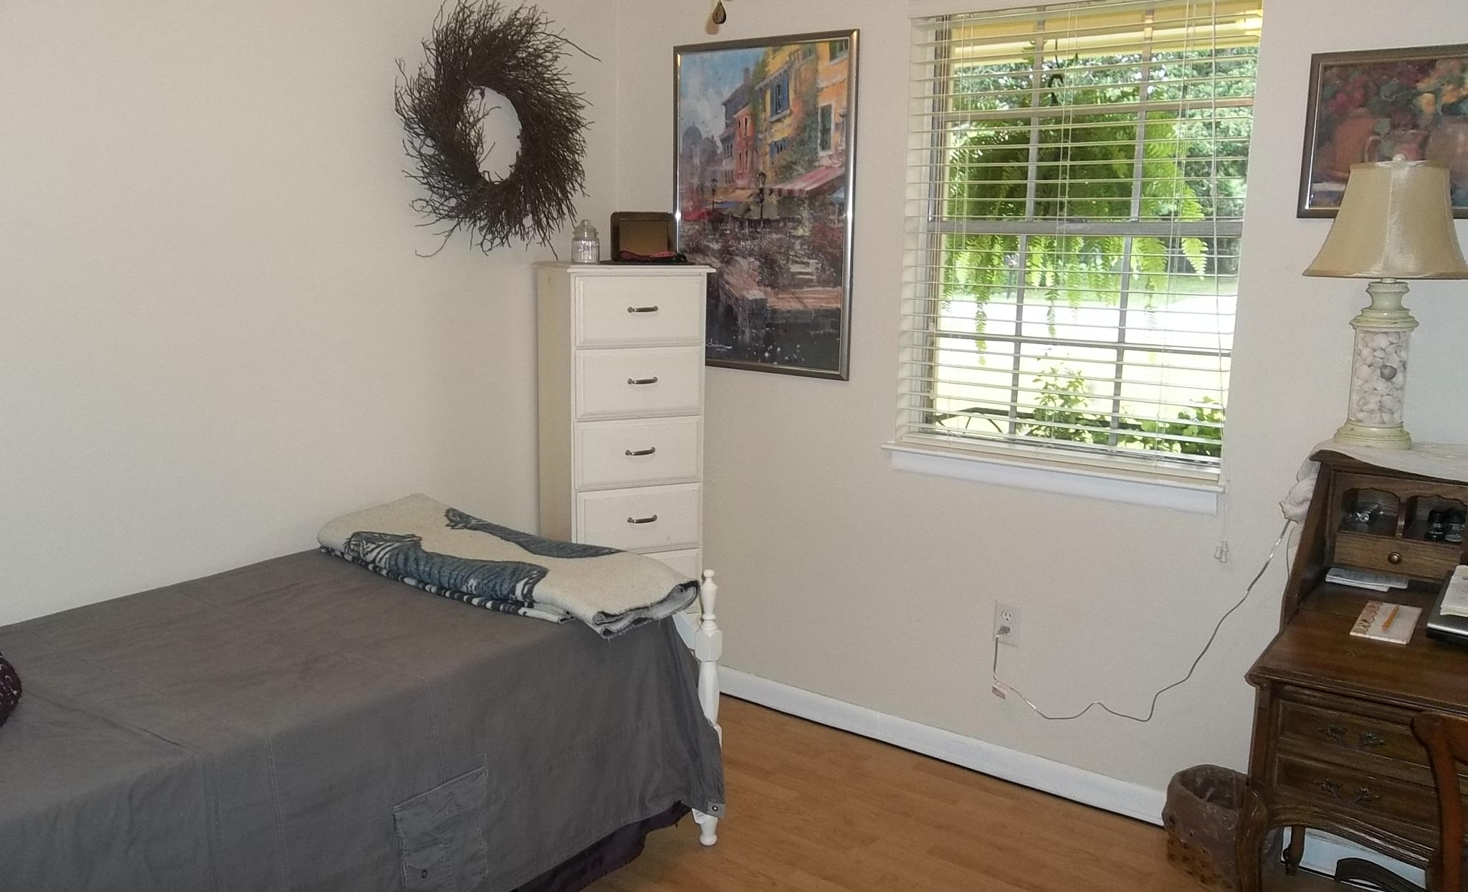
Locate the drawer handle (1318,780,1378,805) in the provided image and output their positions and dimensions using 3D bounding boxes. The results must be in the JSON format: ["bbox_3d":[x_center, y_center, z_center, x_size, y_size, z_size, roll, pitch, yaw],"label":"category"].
[{"bbox_3d":[1.159,0.658,2.156,0.102,0.042,0.025,7,13,31],"label":"drawer handle"}]

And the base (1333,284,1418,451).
[{"bbox_3d":[1.268,-0.161,2.238,0.138,0.326,0.138,8,13,35],"label":"base"}]

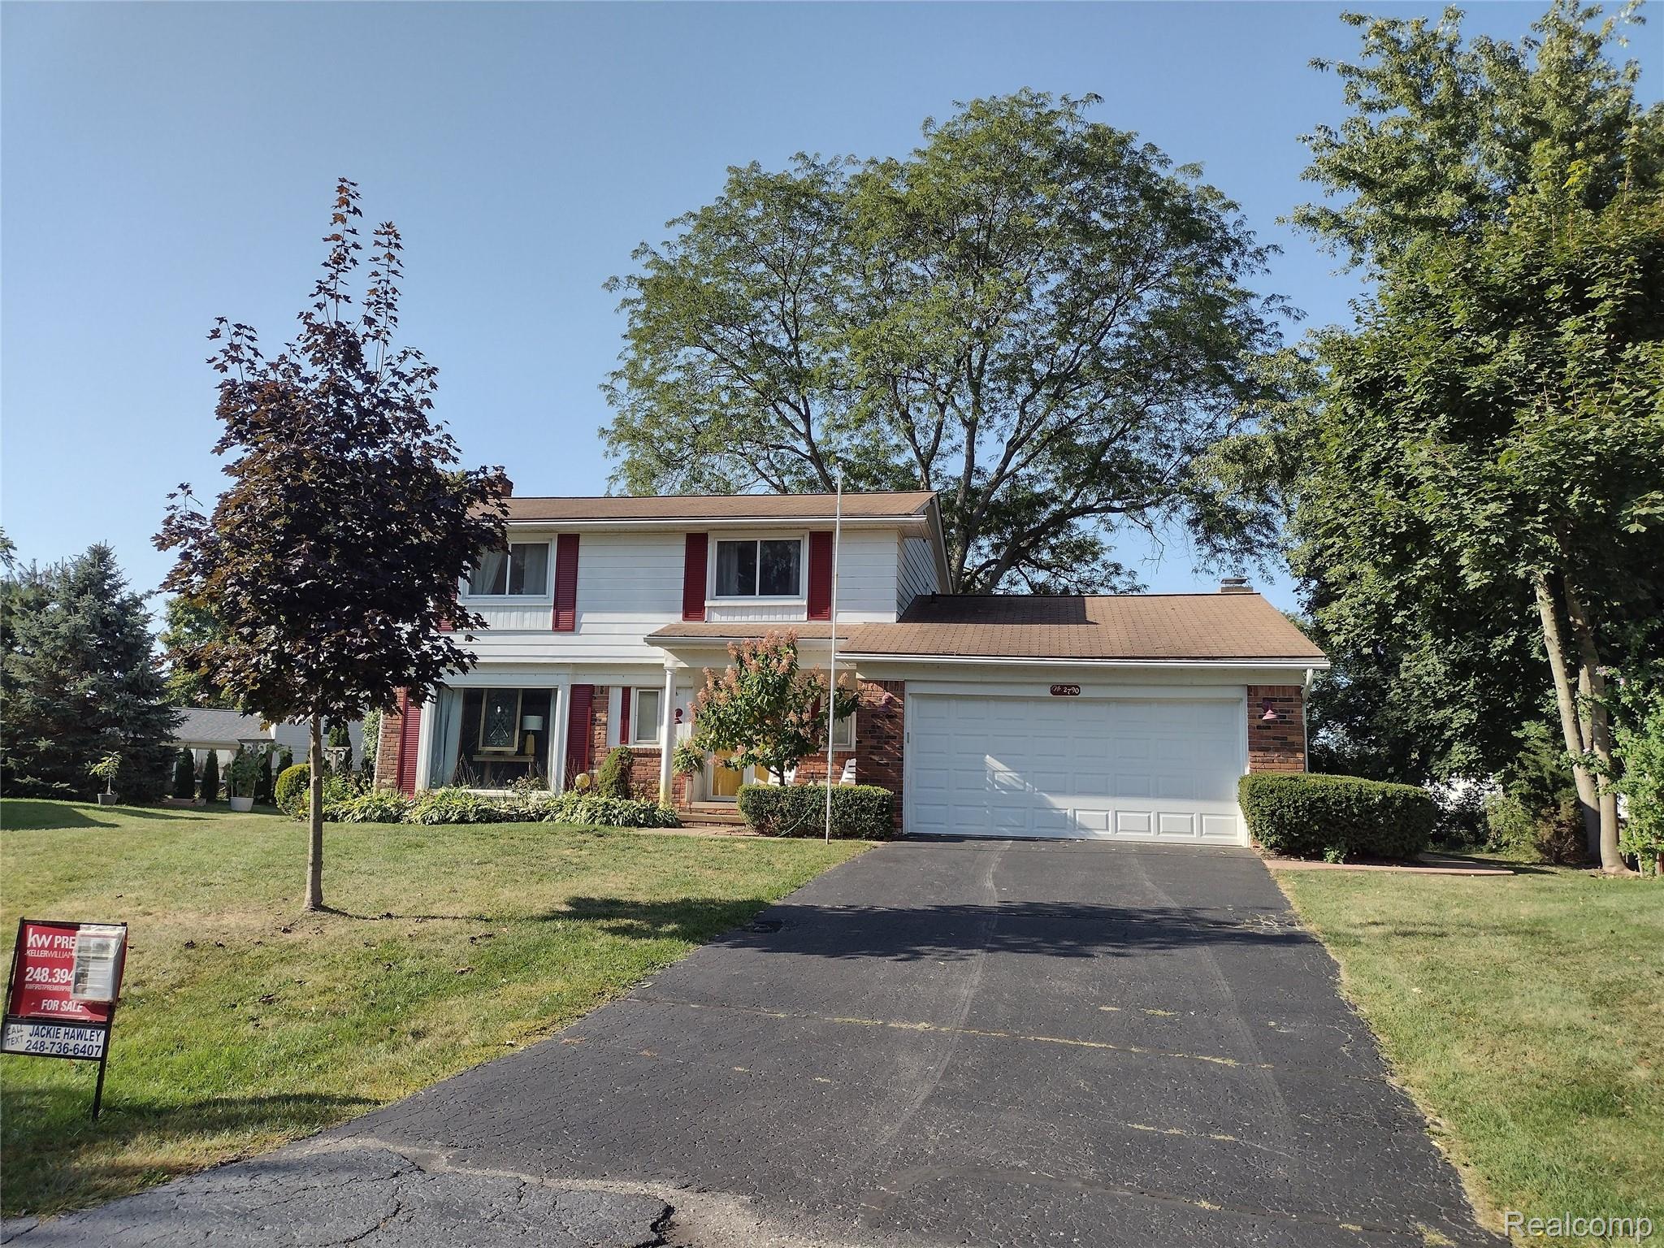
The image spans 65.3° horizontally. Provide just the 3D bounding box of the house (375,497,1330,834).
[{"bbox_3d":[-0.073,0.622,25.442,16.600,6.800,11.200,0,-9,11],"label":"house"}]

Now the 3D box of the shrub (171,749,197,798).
[{"bbox_3d":[-19.742,4.599,39.500,0.692,1.563,0.692,0,-9,11],"label":"shrub"}]

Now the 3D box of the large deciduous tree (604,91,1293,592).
[{"bbox_3d":[2.971,-4.884,36.001,17.822,20.659,17.822,0,-9,11],"label":"large deciduous tree"}]

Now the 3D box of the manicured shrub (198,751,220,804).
[{"bbox_3d":[-18.951,4.668,39.500,0.619,1.622,0.619,0,-9,11],"label":"manicured shrub"}]

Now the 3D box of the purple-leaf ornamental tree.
[{"bbox_3d":[-4.692,-0.887,12.353,3.189,7.034,3.189,0,-9,11],"label":"purple-leaf ornamental tree"}]

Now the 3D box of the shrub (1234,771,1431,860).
[{"bbox_3d":[6.934,2.645,17.892,2.528,1.106,1.250,0,-9,11],"label":"shrub"}]

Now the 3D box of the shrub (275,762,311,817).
[{"bbox_3d":[-9.394,2.950,23.100,0.958,0.972,0.958,0,-9,11],"label":"shrub"}]

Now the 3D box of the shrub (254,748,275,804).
[{"bbox_3d":[-17.269,4.629,39.500,0.611,1.701,0.611,0,-9,11],"label":"shrub"}]

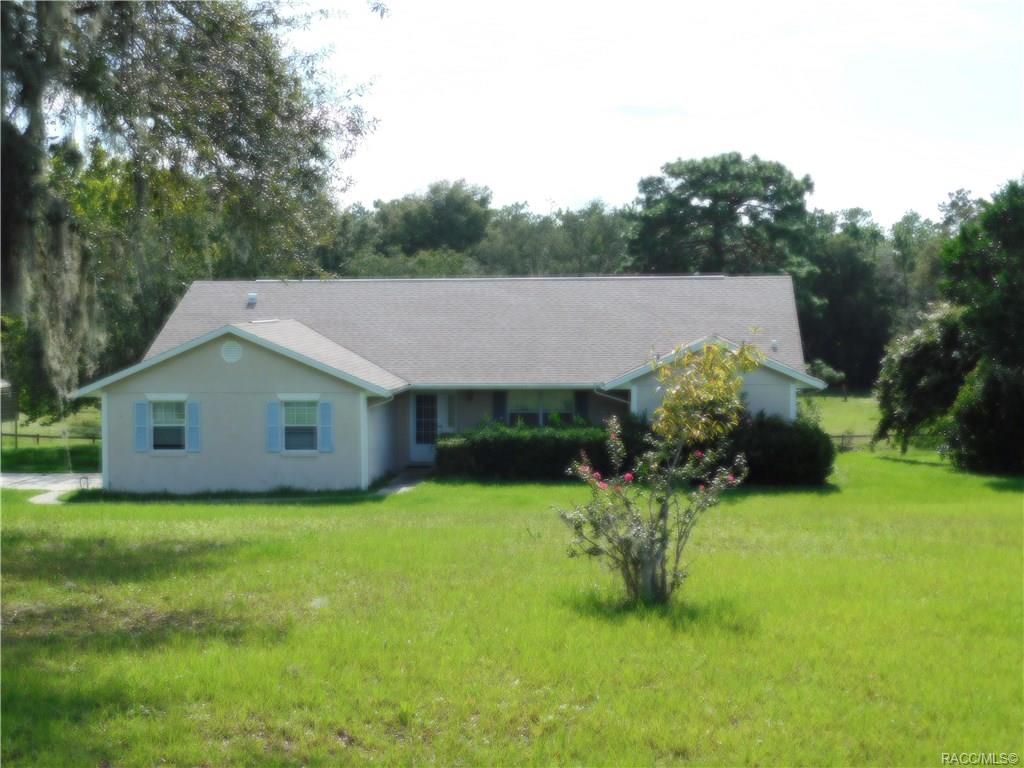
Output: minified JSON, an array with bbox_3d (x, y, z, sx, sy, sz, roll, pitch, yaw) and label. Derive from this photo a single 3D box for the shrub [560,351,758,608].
[{"bbox_3d":[1.563,0.949,18.500,2.130,2.760,2.000,0,3,6],"label":"shrub"}]

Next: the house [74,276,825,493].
[{"bbox_3d":[-0.849,-0.407,52.765,19.710,5.616,16.400,0,3,6],"label":"house"}]

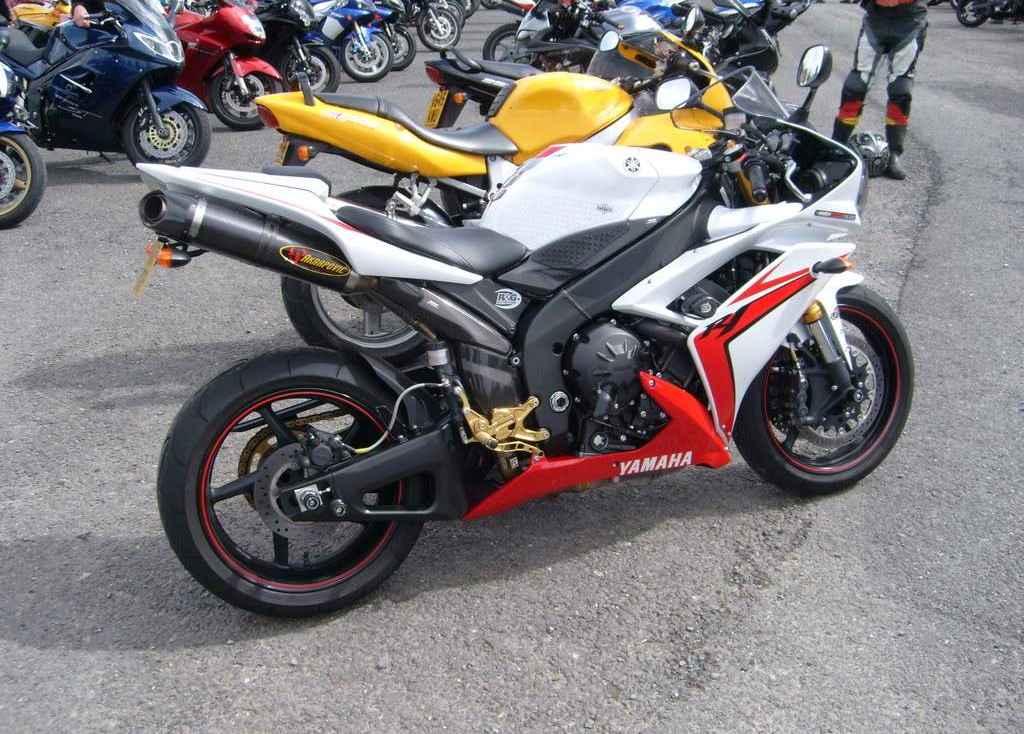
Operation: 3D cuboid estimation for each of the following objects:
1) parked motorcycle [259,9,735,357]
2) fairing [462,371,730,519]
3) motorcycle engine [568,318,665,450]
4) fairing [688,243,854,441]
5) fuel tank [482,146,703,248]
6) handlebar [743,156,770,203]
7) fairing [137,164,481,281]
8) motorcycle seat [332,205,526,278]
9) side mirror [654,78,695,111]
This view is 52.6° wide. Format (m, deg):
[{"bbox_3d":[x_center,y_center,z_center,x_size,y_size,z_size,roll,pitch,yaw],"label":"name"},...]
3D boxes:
[{"bbox_3d":[0.146,-0.645,3.797,2.030,1.140,0.700,-8,10,-15],"label":"parked motorcycle"},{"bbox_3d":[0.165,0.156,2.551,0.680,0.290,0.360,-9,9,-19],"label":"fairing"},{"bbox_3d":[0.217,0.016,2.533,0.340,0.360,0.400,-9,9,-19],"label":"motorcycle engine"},{"bbox_3d":[0.623,-0.056,2.531,0.500,0.430,0.180,-9,9,-19],"label":"fairing"},{"bbox_3d":[0.178,-0.415,2.514,0.550,0.270,0.350,-9,9,-19],"label":"fuel tank"},{"bbox_3d":[0.565,-0.439,2.372,0.050,0.050,0.160,8,36,5],"label":"handlebar"},{"bbox_3d":[-0.449,-0.316,2.301,0.680,0.320,0.260,-9,9,-19],"label":"fairing"},{"bbox_3d":[-0.189,-0.294,2.396,0.450,0.180,0.280,-9,9,-19],"label":"motorcycle seat"},{"bbox_3d":[0.463,-0.761,2.914,0.075,0.095,0.150,-12,10,-30],"label":"side mirror"}]

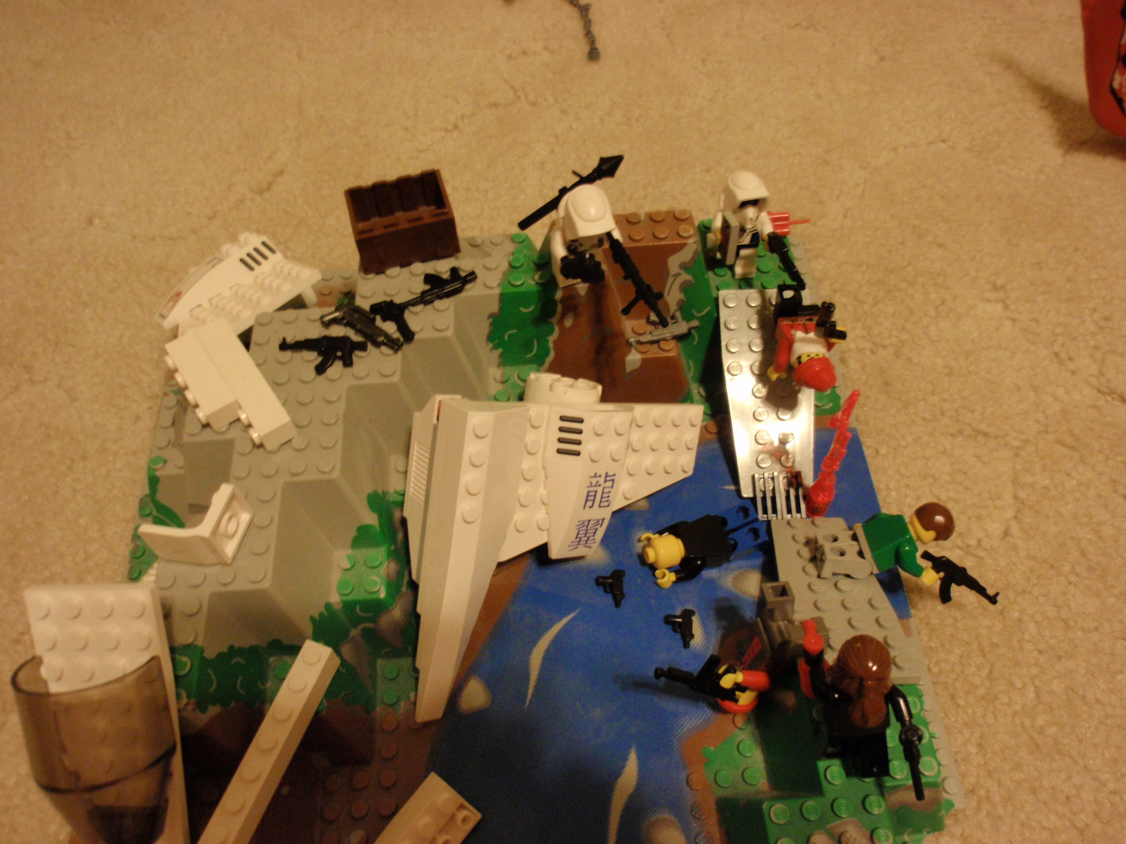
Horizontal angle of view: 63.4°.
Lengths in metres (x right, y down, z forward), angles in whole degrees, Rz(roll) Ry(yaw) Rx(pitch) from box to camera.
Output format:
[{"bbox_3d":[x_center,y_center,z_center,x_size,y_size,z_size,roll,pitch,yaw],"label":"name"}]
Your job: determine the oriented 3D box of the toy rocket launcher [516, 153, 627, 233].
[{"bbox_3d":[0.003,-0.073,0.288,0.046,0.007,0.011,-38,62,-20],"label":"toy rocket launcher"}]

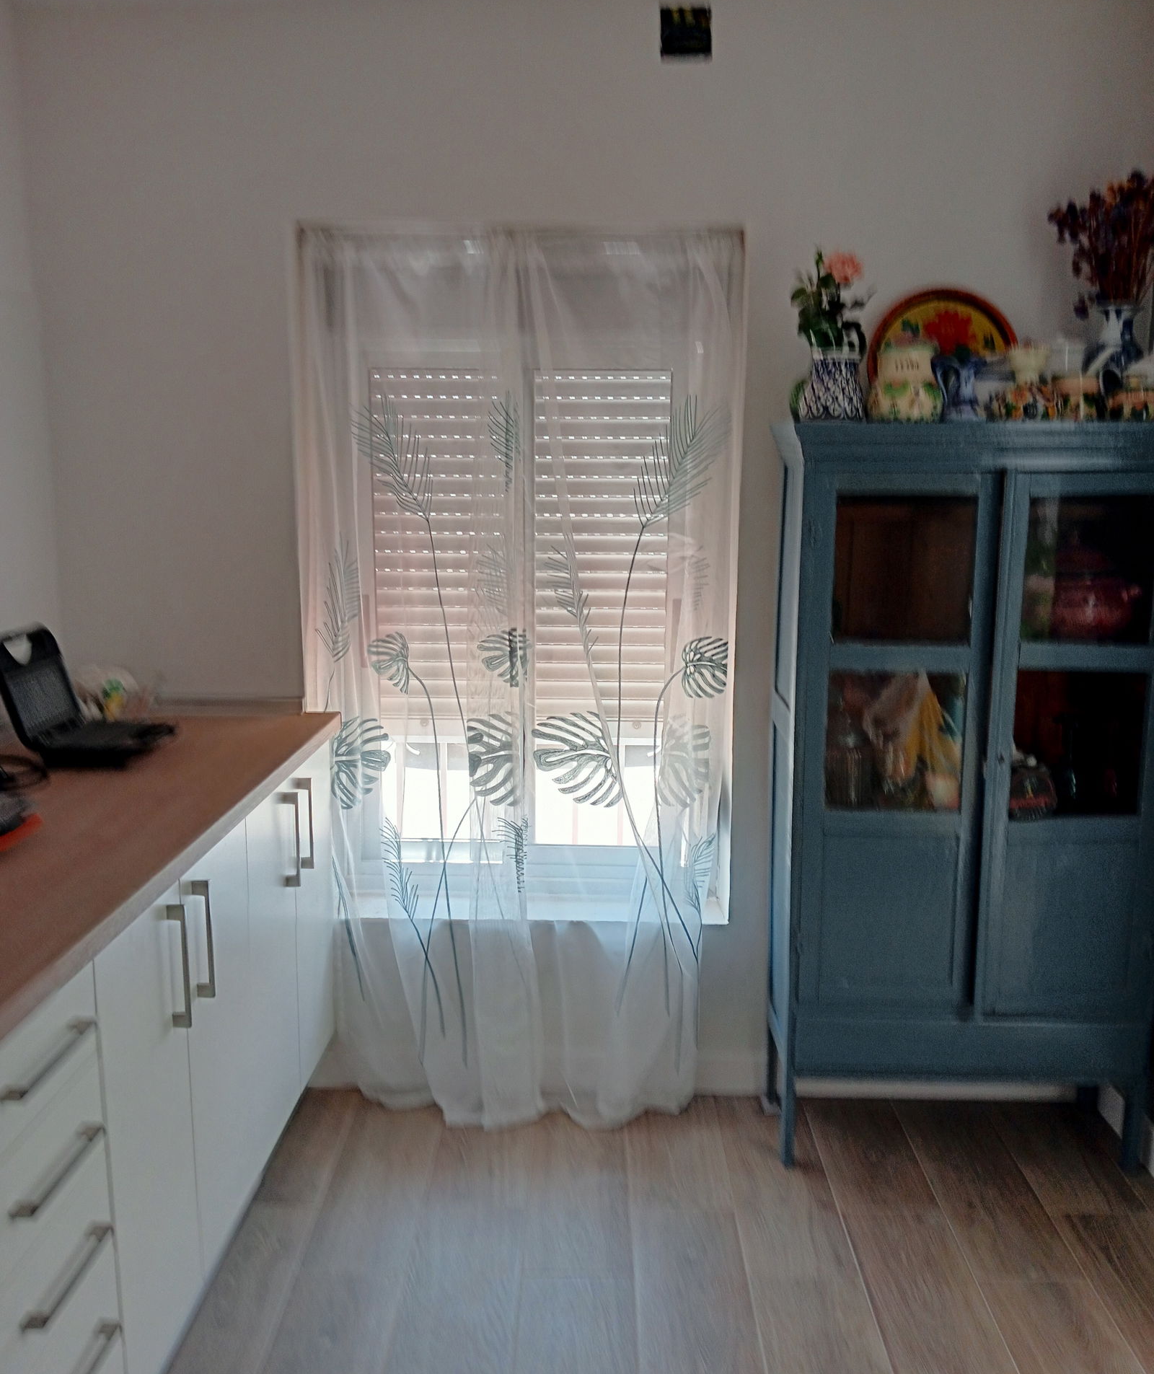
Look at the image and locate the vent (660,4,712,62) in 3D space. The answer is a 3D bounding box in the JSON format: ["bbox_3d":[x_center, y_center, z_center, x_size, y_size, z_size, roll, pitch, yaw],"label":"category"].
[{"bbox_3d":[0.229,-1.376,2.609,0.110,0.108,0.020,1,9,1],"label":"vent"}]

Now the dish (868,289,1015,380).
[{"bbox_3d":[0.771,-0.704,2.623,0.317,0.317,0.030,1,-7,1],"label":"dish"}]

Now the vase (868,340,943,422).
[{"bbox_3d":[0.667,-0.615,2.515,0.151,0.163,0.144,1,9,1],"label":"vase"}]

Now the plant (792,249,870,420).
[{"bbox_3d":[0.510,-0.702,2.497,0.156,0.337,0.150,1,9,1],"label":"plant"}]

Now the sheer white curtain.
[{"bbox_3d":[-0.132,0.008,2.764,0.968,1.990,0.200,1,9,1],"label":"sheer white curtain"}]

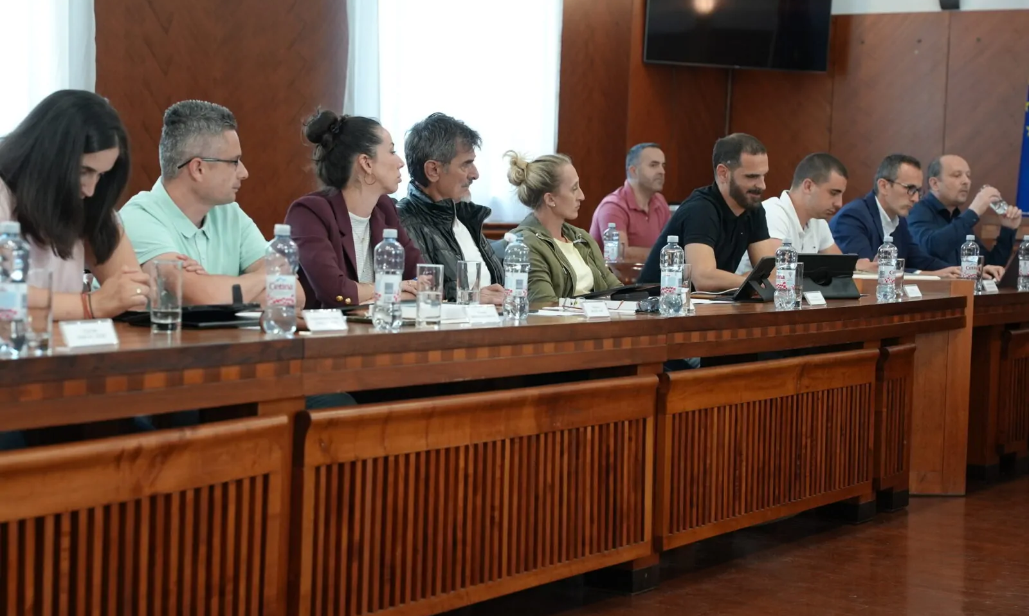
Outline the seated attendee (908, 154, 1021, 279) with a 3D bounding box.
[{"bbox_3d":[2.000,-0.003,9.000,0.750,1.340,0.520,4,3,32],"label":"seated attendee"}]

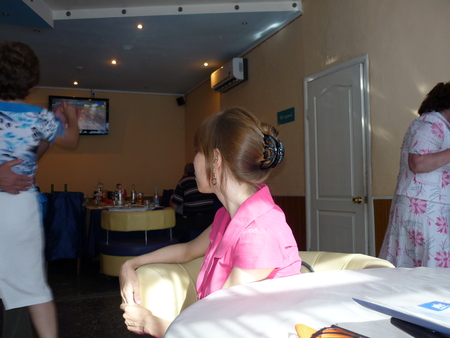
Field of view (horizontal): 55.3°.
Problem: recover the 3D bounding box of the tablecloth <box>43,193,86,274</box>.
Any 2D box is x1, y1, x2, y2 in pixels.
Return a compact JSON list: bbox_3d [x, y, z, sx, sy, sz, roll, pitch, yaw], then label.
[{"bbox_3d":[-2.123,0.857,5.750,0.450,1.020,0.430,-1,-3,9],"label":"tablecloth"}]

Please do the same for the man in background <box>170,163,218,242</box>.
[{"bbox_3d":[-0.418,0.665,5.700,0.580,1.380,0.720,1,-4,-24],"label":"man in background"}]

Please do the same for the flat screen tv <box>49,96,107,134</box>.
[{"bbox_3d":[-2.176,-0.801,6.439,0.840,0.540,0.090,1,-4,-15],"label":"flat screen tv"}]

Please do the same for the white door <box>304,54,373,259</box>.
[{"bbox_3d":[0.890,0.213,3.453,0.090,2.090,0.725,2,-4,-30],"label":"white door"}]

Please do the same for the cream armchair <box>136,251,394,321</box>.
[{"bbox_3d":[0.148,0.760,1.650,0.880,0.780,0.720,0,-3,-7],"label":"cream armchair"}]

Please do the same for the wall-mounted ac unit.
[{"bbox_3d":[0.048,-1.108,5.132,0.190,0.260,0.700,1,-4,-23],"label":"wall-mounted ac unit"}]

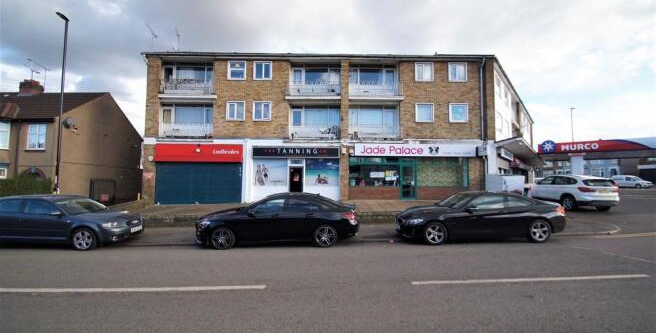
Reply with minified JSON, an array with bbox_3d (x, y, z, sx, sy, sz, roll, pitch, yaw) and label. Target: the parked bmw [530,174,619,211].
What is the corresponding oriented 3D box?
[{"bbox_3d":[12.090,1.283,14.207,1.820,1.600,4.440,0,-3,-4],"label":"parked bmw"}]

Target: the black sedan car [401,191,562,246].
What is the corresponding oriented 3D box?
[{"bbox_3d":[4.325,1.452,8.097,4.640,1.370,1.820,0,-3,-3],"label":"black sedan car"}]

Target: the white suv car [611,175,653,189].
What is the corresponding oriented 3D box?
[{"bbox_3d":[38.600,2.058,34.743,1.800,1.750,4.300,0,-3,-6],"label":"white suv car"}]

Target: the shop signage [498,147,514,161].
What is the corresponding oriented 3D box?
[{"bbox_3d":[13.485,-0.940,20.484,0.200,0.550,4.200,-2,-3,41],"label":"shop signage"}]

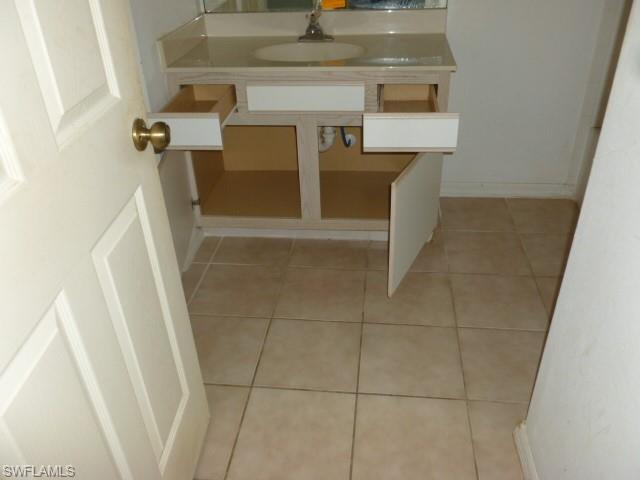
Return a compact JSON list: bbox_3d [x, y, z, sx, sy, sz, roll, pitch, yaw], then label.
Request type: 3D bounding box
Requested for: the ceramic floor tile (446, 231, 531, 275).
[{"bbox_3d":[0.712,0.055,2.236,0.330,0.010,0.330,2,33,7],"label":"ceramic floor tile"}]

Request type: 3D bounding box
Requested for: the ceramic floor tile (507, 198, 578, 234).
[{"bbox_3d":[1.074,-0.109,2.450,0.333,0.010,0.326,2,32,7],"label":"ceramic floor tile"}]

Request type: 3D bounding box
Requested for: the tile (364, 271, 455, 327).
[{"bbox_3d":[0.341,0.222,2.003,0.330,0.010,0.330,2,33,7],"label":"tile"}]

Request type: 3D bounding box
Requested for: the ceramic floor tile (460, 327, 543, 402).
[{"bbox_3d":[0.633,0.410,1.688,0.330,0.010,0.330,2,33,7],"label":"ceramic floor tile"}]

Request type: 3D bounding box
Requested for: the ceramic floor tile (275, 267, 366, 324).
[{"bbox_3d":[0.010,0.212,2.044,0.330,0.010,0.330,2,33,7],"label":"ceramic floor tile"}]

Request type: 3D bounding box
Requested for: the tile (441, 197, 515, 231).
[{"bbox_3d":[0.751,-0.123,2.510,0.330,0.010,0.330,2,33,7],"label":"tile"}]

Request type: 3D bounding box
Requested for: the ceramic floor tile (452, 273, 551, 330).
[{"bbox_3d":[0.664,0.230,1.937,0.326,0.010,0.326,2,32,7],"label":"ceramic floor tile"}]

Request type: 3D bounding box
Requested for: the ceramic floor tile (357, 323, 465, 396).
[{"bbox_3d":[0.302,0.400,1.729,0.330,0.010,0.330,2,33,7],"label":"ceramic floor tile"}]

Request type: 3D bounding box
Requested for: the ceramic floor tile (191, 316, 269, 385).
[{"bbox_3d":[-0.357,0.372,1.779,0.326,0.010,0.326,2,32,7],"label":"ceramic floor tile"}]

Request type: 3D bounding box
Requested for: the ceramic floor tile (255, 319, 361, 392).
[{"bbox_3d":[-0.030,0.383,1.739,0.326,0.010,0.326,2,32,7],"label":"ceramic floor tile"}]

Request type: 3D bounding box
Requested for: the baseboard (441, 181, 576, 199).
[{"bbox_3d":[0.916,-0.248,2.594,0.706,0.085,0.014,2,32,7],"label":"baseboard"}]

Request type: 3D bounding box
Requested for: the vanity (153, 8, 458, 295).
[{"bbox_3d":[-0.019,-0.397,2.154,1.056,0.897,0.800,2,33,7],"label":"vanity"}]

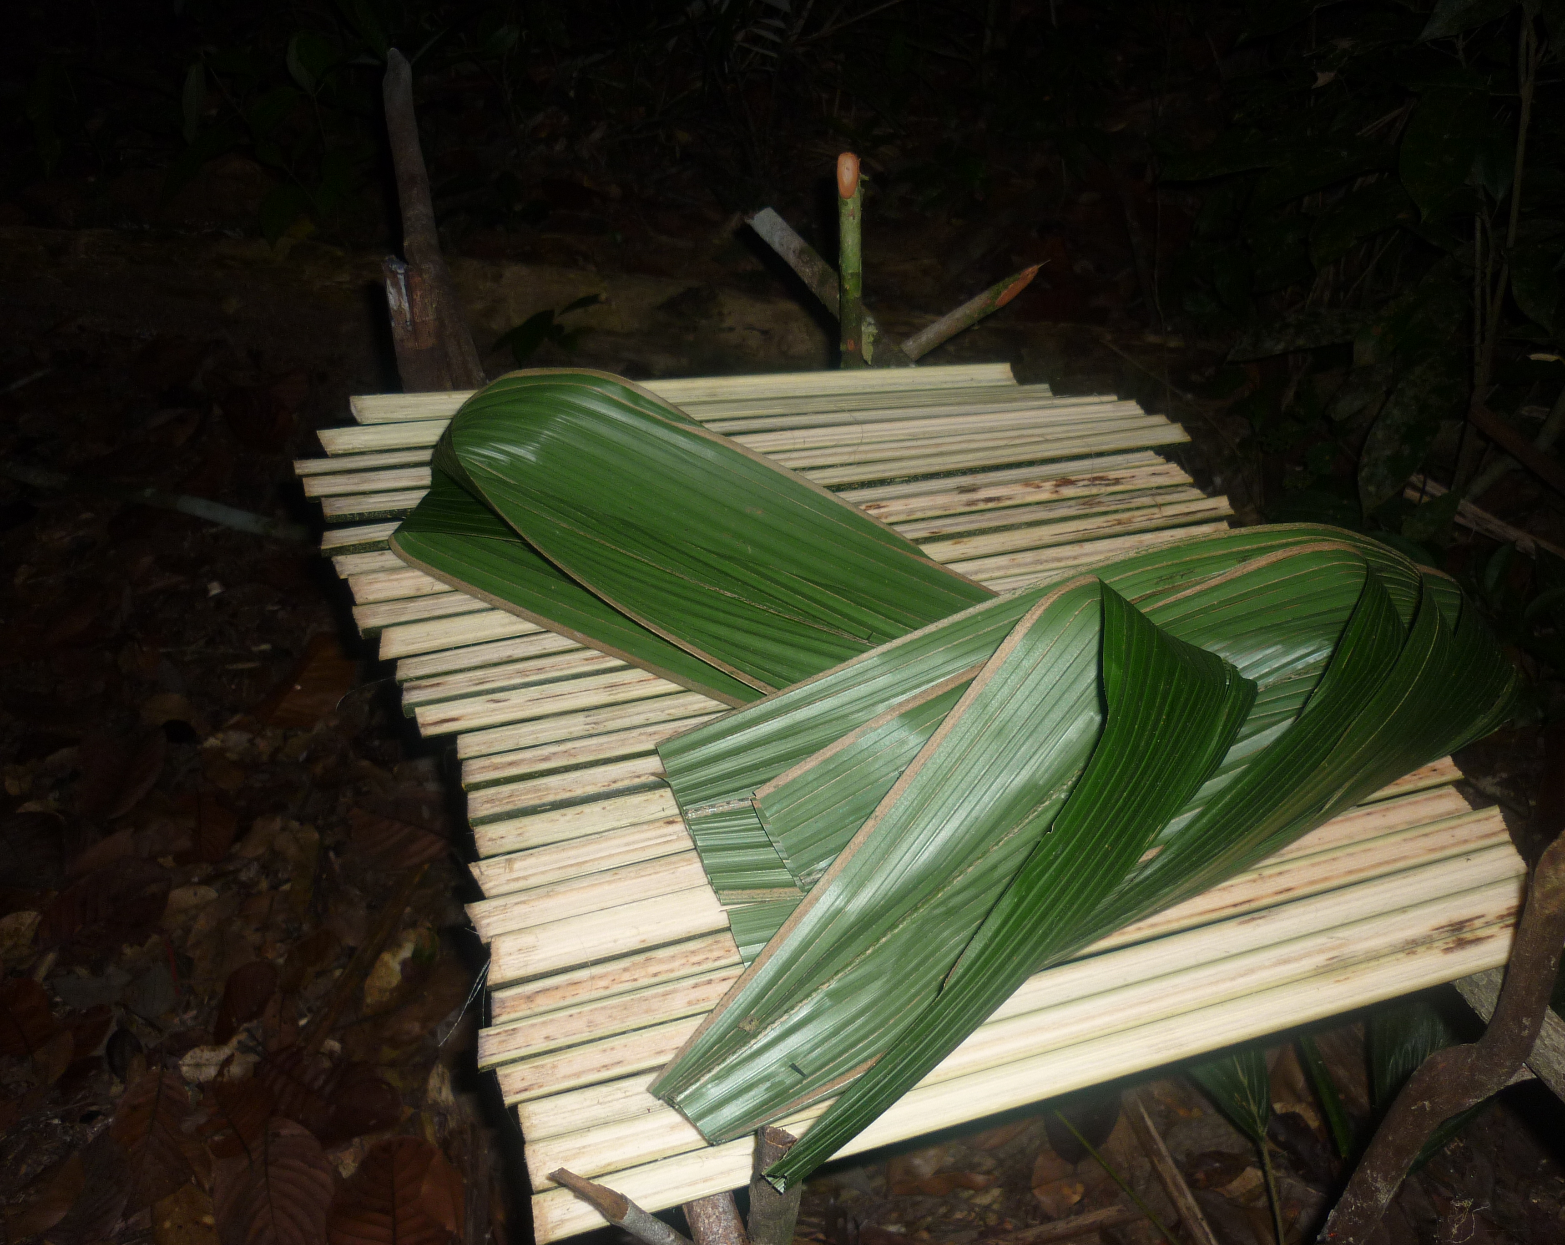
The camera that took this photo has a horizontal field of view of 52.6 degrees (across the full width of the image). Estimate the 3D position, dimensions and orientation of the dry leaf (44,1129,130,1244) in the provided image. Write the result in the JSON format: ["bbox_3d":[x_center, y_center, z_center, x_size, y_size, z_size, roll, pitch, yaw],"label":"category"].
[{"bbox_3d":[-0.708,0.577,1.610,0.073,0.020,0.130,7,36,5],"label":"dry leaf"}]

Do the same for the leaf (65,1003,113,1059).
[{"bbox_3d":[-0.775,0.458,1.770,0.051,0.020,0.073,10,36,9],"label":"leaf"}]

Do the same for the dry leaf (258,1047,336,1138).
[{"bbox_3d":[-0.479,0.461,1.548,0.126,0.018,0.069,28,46,27],"label":"dry leaf"}]

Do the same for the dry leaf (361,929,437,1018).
[{"bbox_3d":[-0.402,0.367,1.664,0.051,0.018,0.126,15,42,15],"label":"dry leaf"}]

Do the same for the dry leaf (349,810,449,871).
[{"bbox_3d":[-0.454,0.255,1.794,0.130,0.020,0.071,14,42,14],"label":"dry leaf"}]

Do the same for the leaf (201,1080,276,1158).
[{"bbox_3d":[-0.581,0.528,1.689,0.069,0.020,0.113,-21,42,-30],"label":"leaf"}]

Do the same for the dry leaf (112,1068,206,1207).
[{"bbox_3d":[-0.655,0.541,1.660,0.088,0.025,0.180,-4,36,-10],"label":"dry leaf"}]

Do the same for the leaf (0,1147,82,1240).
[{"bbox_3d":[-0.748,0.580,1.602,0.056,0.020,0.109,12,36,12],"label":"leaf"}]

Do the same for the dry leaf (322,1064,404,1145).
[{"bbox_3d":[-0.454,0.519,1.709,0.085,0.025,0.093,-13,39,-21],"label":"dry leaf"}]

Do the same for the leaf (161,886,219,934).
[{"bbox_3d":[-0.647,0.311,1.722,0.067,0.015,0.071,-28,48,-31],"label":"leaf"}]

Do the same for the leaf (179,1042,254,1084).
[{"bbox_3d":[-0.621,0.486,1.744,0.086,0.020,0.052,-1,36,-7],"label":"leaf"}]

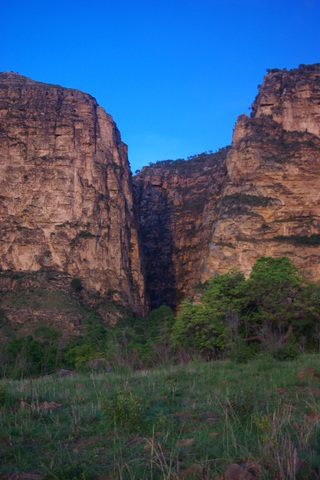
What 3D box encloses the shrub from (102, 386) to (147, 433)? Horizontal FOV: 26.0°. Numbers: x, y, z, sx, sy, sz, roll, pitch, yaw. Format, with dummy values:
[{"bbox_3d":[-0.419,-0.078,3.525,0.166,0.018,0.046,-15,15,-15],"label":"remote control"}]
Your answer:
[{"bbox_3d":[-0.574,2.665,10.900,0.720,0.690,0.660,0,-7,0],"label":"shrub"}]

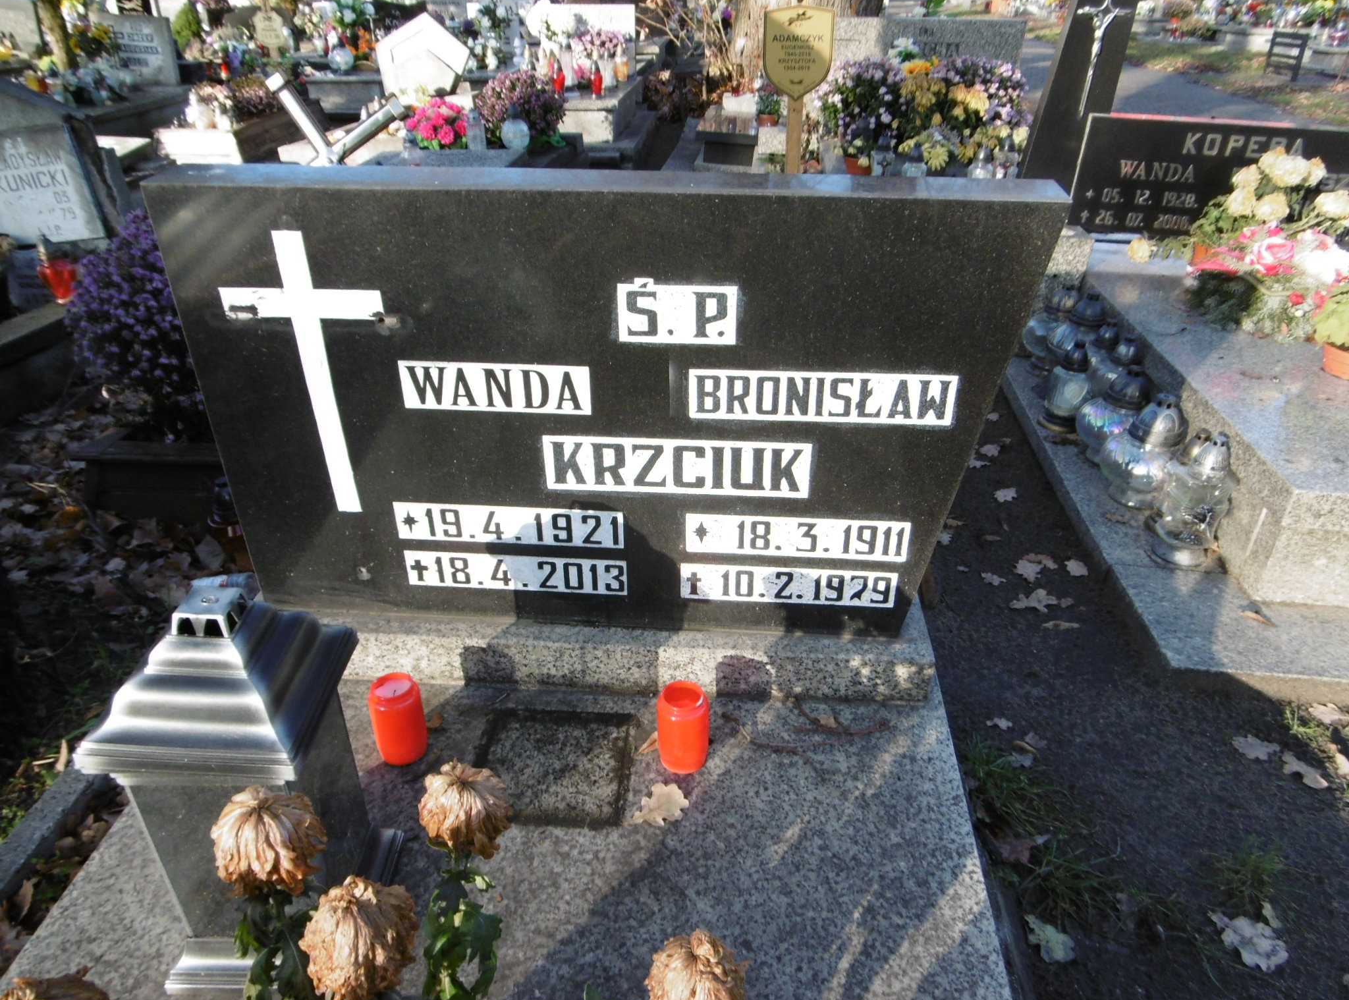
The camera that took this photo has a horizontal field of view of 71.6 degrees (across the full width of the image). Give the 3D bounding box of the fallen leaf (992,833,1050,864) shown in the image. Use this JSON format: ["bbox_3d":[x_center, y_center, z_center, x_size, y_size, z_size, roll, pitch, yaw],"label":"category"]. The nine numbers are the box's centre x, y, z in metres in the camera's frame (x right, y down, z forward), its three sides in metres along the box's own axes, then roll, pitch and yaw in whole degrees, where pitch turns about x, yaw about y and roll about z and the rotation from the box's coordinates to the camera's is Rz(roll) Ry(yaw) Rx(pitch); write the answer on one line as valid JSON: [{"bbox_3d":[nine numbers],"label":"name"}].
[{"bbox_3d":[0.520,0.505,1.372,0.088,0.018,0.051,-5,33,-7],"label":"fallen leaf"}]

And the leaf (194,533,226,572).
[{"bbox_3d":[-0.971,0.120,1.952,0.072,0.018,0.090,2,72,4],"label":"leaf"}]

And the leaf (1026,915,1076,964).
[{"bbox_3d":[0.500,0.580,1.253,0.052,0.018,0.076,-21,38,-29],"label":"leaf"}]

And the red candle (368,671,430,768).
[{"bbox_3d":[-0.364,0.289,1.236,0.066,0.114,0.066,2,32,4],"label":"red candle"}]

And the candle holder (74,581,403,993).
[{"bbox_3d":[-0.418,0.274,0.937,0.193,0.434,0.193,0,31,1],"label":"candle holder"}]

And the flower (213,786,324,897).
[{"bbox_3d":[-0.299,0.251,0.691,0.083,0.070,0.081,2,32,4],"label":"flower"}]

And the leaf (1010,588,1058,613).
[{"bbox_3d":[0.716,0.204,1.844,0.096,0.025,0.056,-19,36,-29],"label":"leaf"}]

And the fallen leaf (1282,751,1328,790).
[{"bbox_3d":[0.987,0.427,1.473,0.048,0.020,0.075,-17,35,-26],"label":"fallen leaf"}]

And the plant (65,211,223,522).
[{"bbox_3d":[-1.071,-0.303,2.062,0.490,0.660,0.403,2,32,4],"label":"plant"}]

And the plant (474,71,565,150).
[{"bbox_3d":[-0.672,-1.712,4.100,0.370,0.330,0.370,2,31,4],"label":"plant"}]

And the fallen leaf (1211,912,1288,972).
[{"bbox_3d":[0.757,0.577,1.221,0.077,0.020,0.085,2,31,3],"label":"fallen leaf"}]

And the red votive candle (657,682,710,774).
[{"bbox_3d":[0.012,0.297,1.221,0.066,0.114,0.066,2,32,4],"label":"red votive candle"}]

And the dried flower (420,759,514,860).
[{"bbox_3d":[-0.162,0.240,0.725,0.073,0.072,0.073,2,31,4],"label":"dried flower"}]

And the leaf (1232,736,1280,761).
[{"bbox_3d":[0.960,0.401,1.534,0.068,0.018,0.053,9,33,14],"label":"leaf"}]

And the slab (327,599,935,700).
[{"bbox_3d":[-0.140,0.190,1.423,1.013,0.080,0.187,2,32,4],"label":"slab"}]

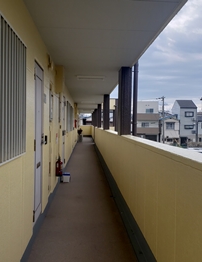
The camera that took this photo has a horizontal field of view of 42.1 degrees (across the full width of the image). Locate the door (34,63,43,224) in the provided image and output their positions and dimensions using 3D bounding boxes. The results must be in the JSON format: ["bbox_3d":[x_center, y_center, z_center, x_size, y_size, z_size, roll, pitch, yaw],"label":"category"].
[{"bbox_3d":[-0.831,0.173,3.424,0.070,2.000,0.740,1,1,-3],"label":"door"}]

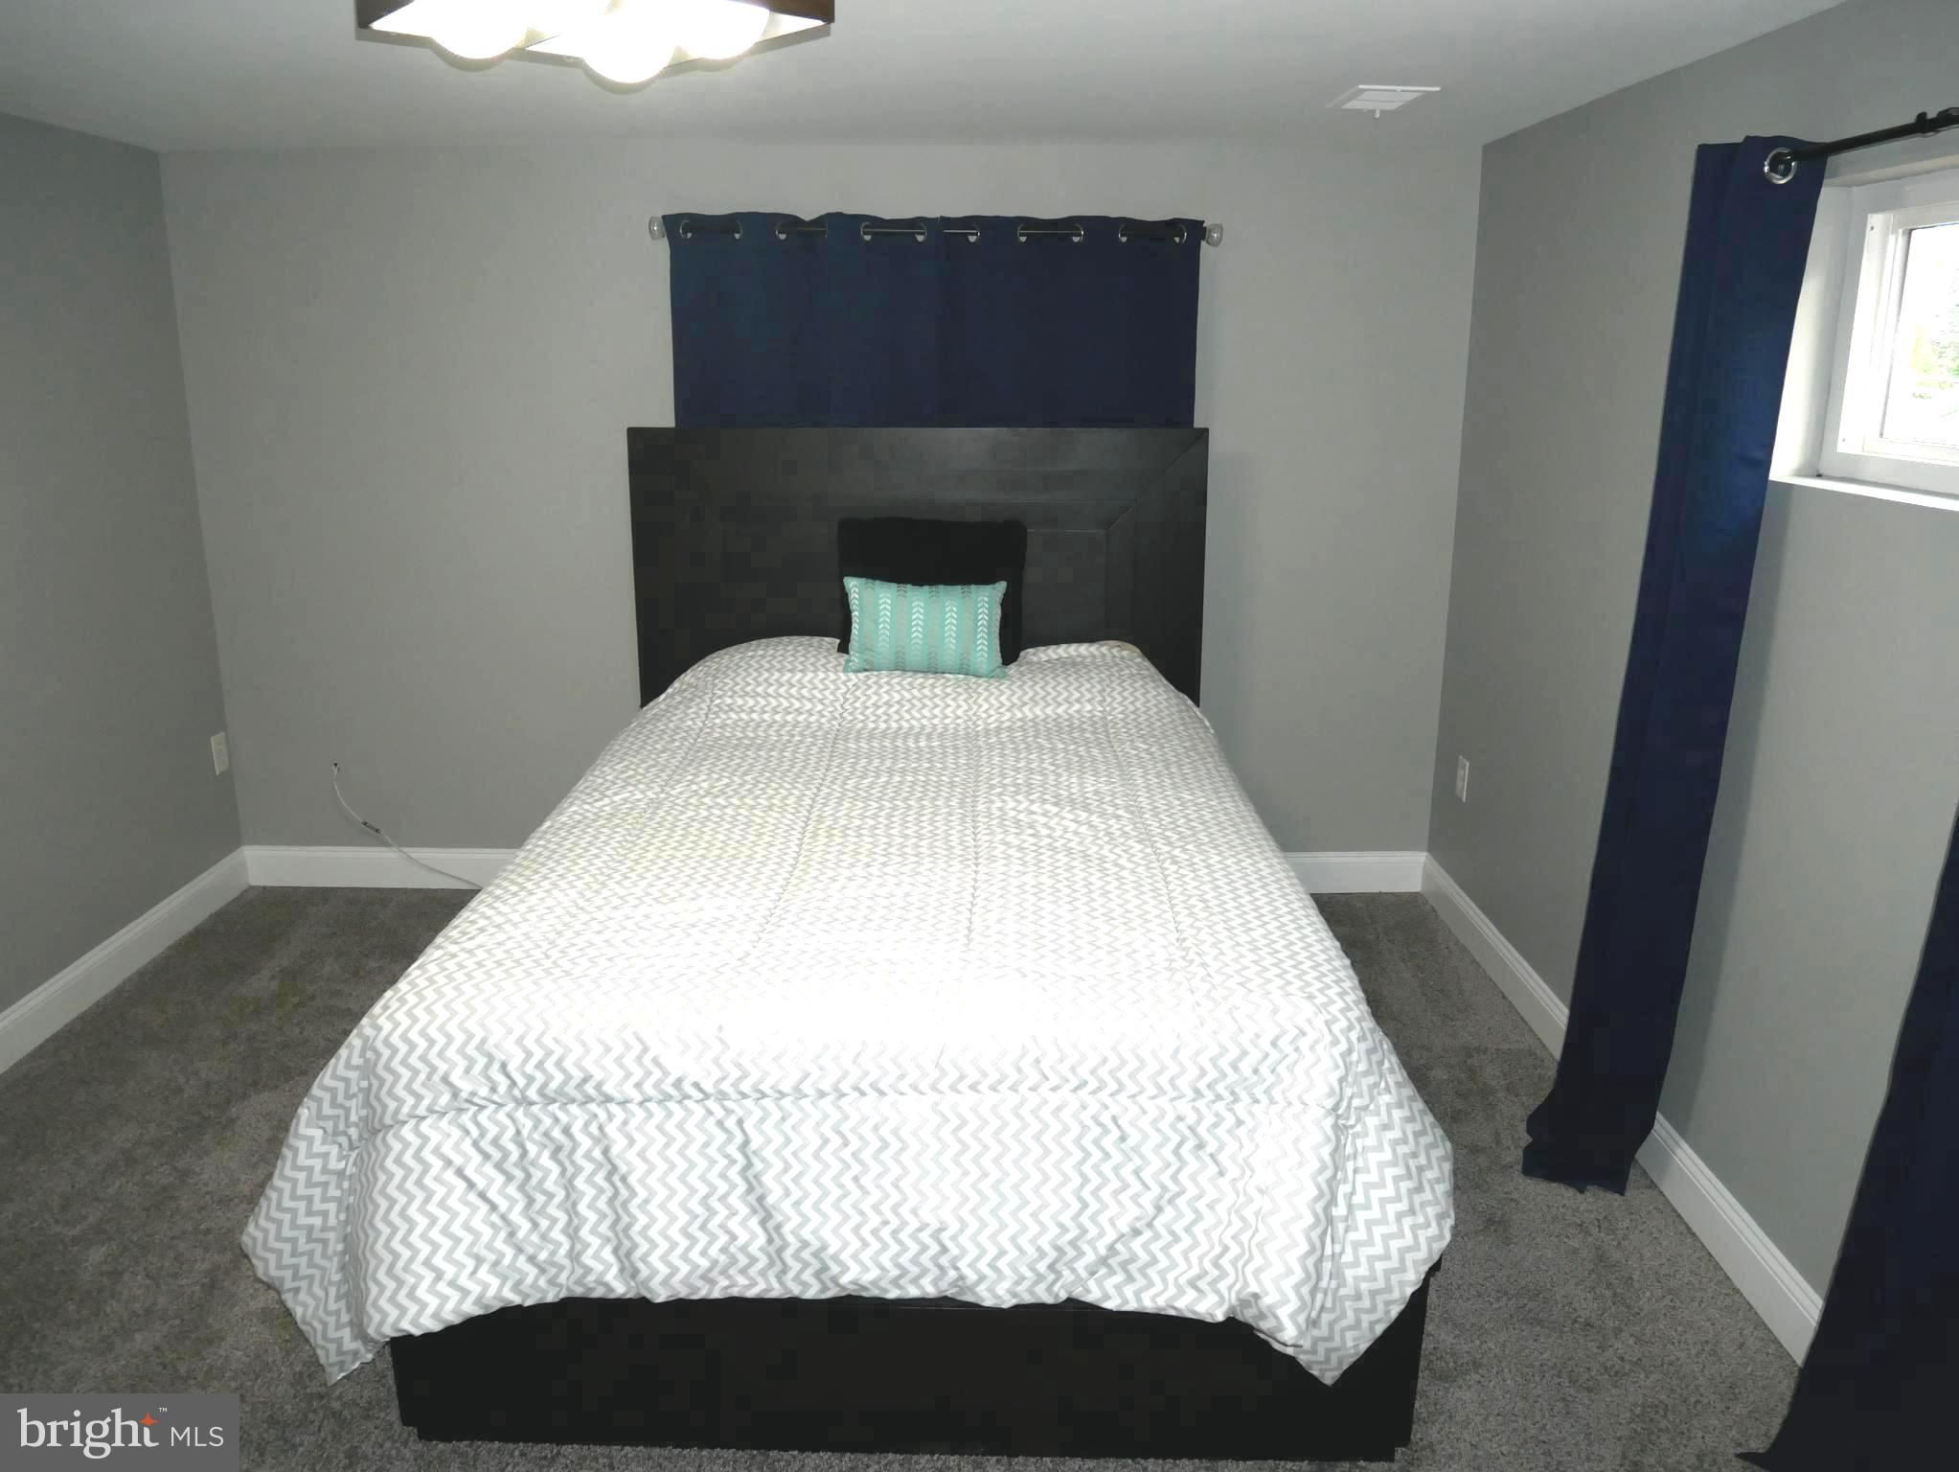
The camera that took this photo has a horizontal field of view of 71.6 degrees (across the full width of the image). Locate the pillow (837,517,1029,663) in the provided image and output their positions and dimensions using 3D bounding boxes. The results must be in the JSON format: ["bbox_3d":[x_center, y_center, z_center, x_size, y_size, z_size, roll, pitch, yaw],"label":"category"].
[{"bbox_3d":[-0.132,-0.404,3.753,0.500,0.430,0.140,0,-5,1],"label":"pillow"}]

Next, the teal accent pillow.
[{"bbox_3d":[-0.148,-0.283,3.608,0.430,0.275,0.110,0,-9,1],"label":"teal accent pillow"}]

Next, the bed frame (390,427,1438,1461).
[{"bbox_3d":[-0.148,0.102,2.936,1.640,1.404,2.280,0,15,0],"label":"bed frame"}]

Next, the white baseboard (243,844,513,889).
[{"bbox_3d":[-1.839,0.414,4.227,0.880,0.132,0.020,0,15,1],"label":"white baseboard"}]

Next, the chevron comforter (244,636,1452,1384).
[{"bbox_3d":[-0.194,0.347,2.865,1.840,0.720,2.130,0,15,0],"label":"chevron comforter"}]

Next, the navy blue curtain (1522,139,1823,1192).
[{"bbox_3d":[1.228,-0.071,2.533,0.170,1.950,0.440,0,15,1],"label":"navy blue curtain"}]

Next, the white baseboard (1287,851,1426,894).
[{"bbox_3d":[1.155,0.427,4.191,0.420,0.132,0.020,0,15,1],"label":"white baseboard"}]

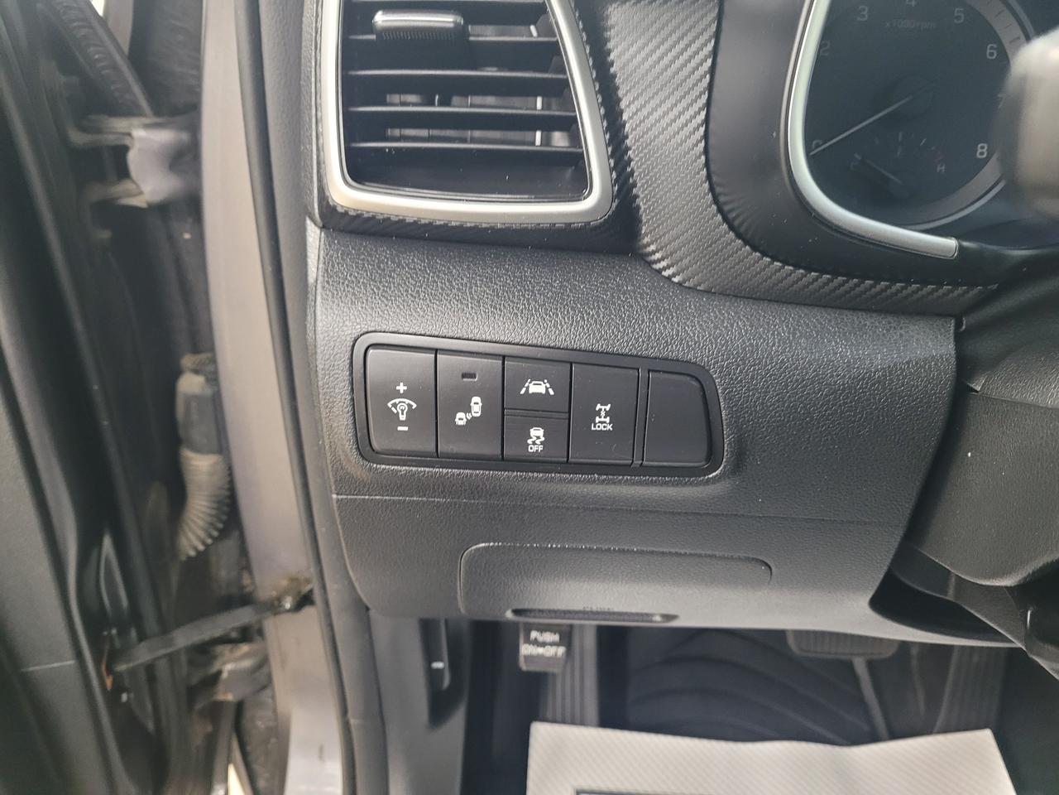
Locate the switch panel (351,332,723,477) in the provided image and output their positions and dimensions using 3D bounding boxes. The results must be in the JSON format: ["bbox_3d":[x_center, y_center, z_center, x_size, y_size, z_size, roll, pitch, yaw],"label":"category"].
[{"bbox_3d":[0.003,0.001,0.319,0.145,0.055,0.020,1,18,-3],"label":"switch panel"}]

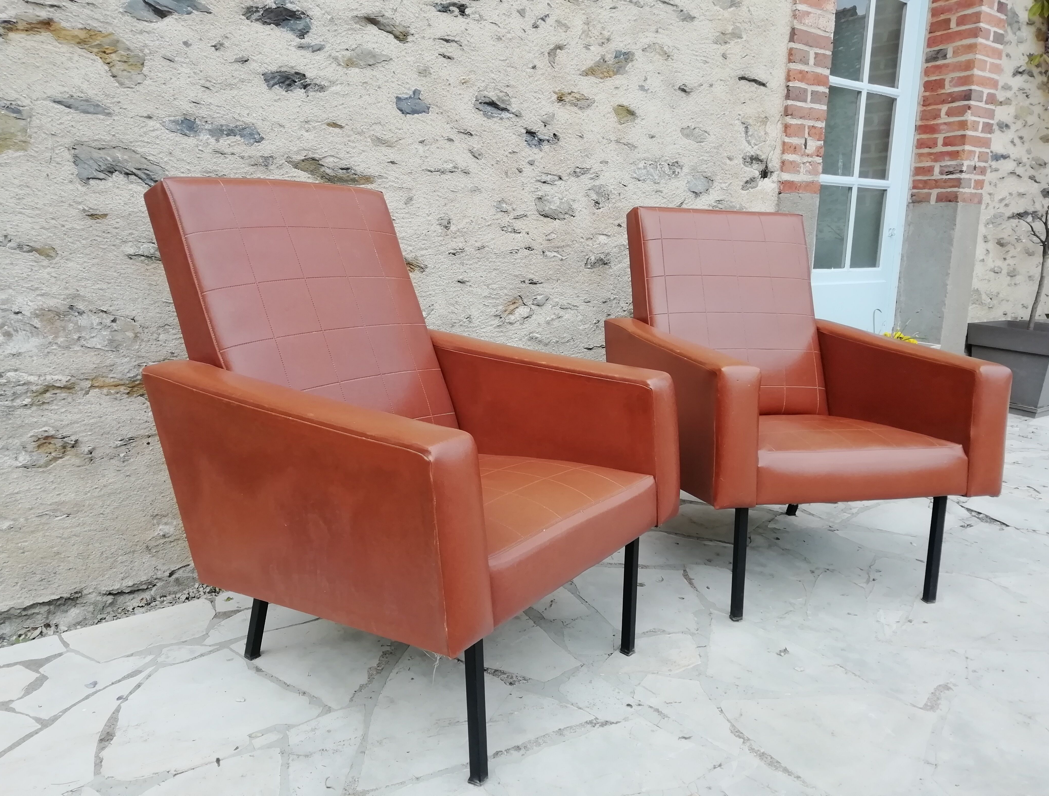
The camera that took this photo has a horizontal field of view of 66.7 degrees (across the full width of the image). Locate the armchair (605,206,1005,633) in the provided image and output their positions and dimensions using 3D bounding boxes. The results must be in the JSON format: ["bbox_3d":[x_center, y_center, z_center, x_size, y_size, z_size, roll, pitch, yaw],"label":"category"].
[{"bbox_3d":[0.619,-0.032,1.994,0.690,0.865,0.790,-2,12,-14],"label":"armchair"}]

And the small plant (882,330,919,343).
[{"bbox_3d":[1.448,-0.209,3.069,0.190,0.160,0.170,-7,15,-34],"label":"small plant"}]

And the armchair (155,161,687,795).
[{"bbox_3d":[-0.210,0.058,1.473,0.790,0.865,0.690,10,15,34],"label":"armchair"}]

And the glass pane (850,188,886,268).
[{"bbox_3d":[1.478,-0.729,3.424,0.220,0.335,0.020,-7,15,-34],"label":"glass pane"}]

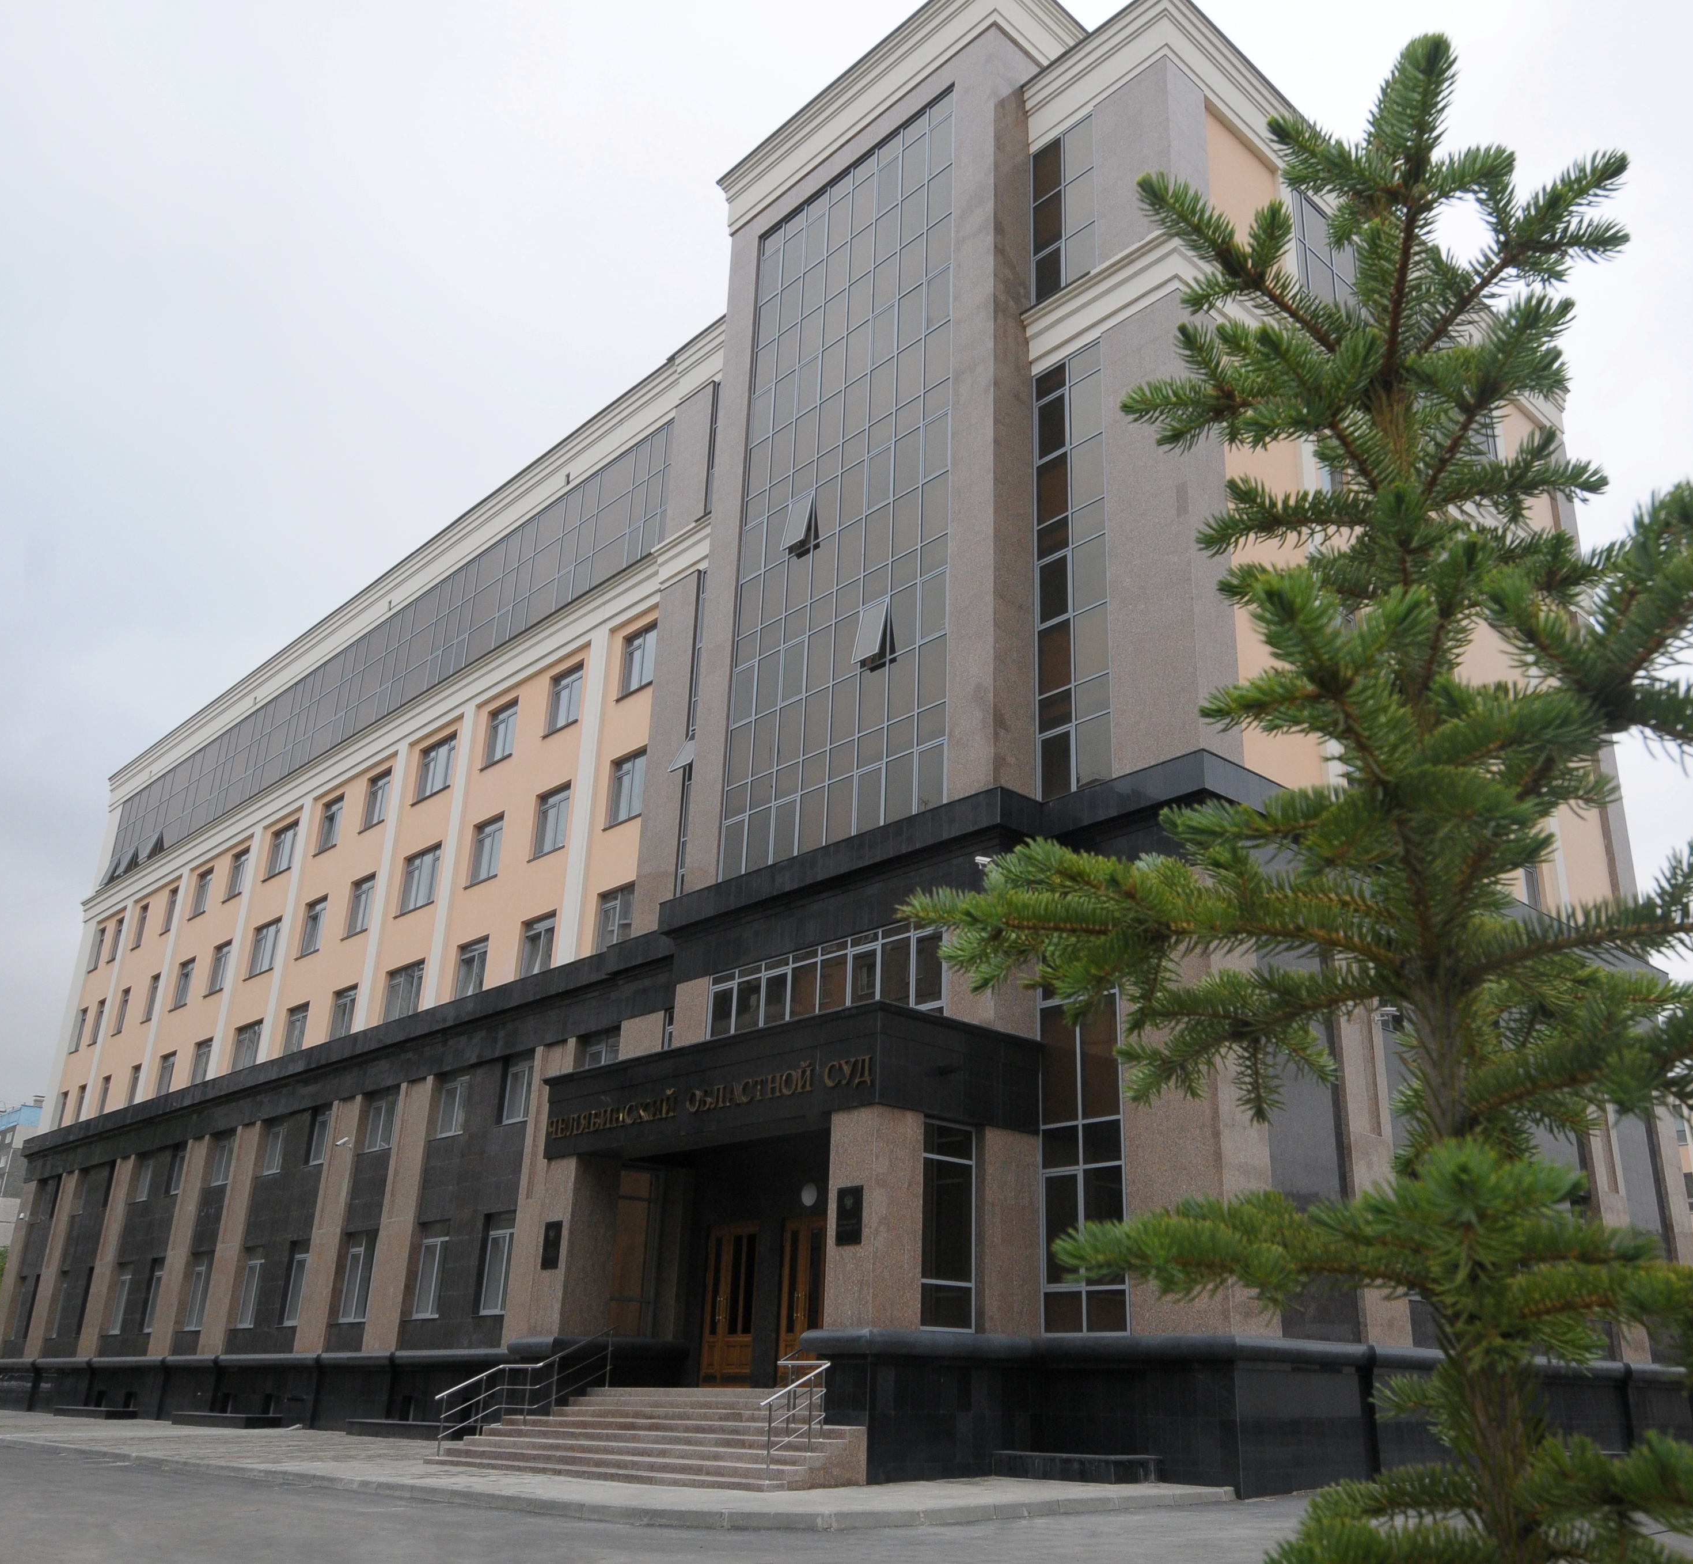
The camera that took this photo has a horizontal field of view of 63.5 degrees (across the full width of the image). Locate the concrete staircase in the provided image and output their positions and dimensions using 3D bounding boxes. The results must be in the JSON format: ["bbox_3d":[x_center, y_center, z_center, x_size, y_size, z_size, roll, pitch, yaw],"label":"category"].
[{"bbox_3d":[-2.727,9.329,19.628,8.150,1.170,2.500,-20,-32,41],"label":"concrete staircase"}]

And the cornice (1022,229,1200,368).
[{"bbox_3d":[4.673,-8.877,25.188,3.450,1.280,0.420,-20,-32,41],"label":"cornice"}]

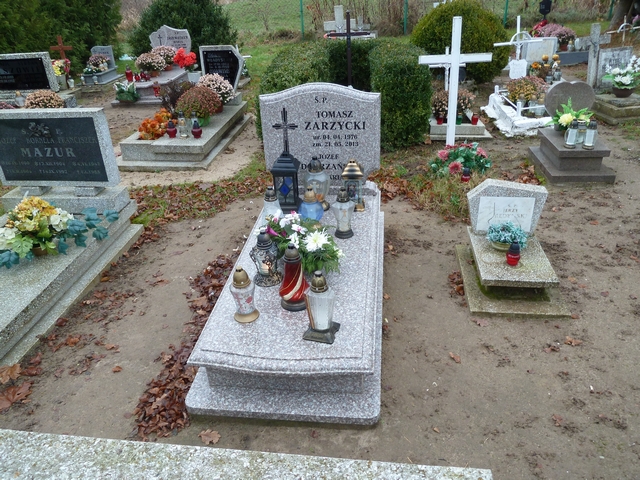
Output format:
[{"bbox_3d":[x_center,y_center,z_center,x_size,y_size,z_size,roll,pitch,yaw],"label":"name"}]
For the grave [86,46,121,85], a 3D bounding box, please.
[{"bbox_3d":[-3.959,-3.152,8.954,0.516,0.551,0.858,1,30,7],"label":"grave"}]

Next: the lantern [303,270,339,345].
[{"bbox_3d":[0.004,0.271,2.169,0.132,0.327,0.132,7,29,17],"label":"lantern"}]

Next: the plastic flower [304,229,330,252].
[{"bbox_3d":[-0.018,0.008,2.522,0.115,0.085,0.100,1,29,7],"label":"plastic flower"}]

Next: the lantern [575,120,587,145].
[{"bbox_3d":[2.173,-0.893,4.138,0.073,0.188,0.073,1,29,7],"label":"lantern"}]

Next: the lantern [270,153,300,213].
[{"bbox_3d":[-0.219,-0.401,3.395,0.175,0.399,0.175,1,30,7],"label":"lantern"}]

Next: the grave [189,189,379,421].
[{"bbox_3d":[-0.058,0.168,2.826,0.830,0.263,1.909,1,29,7],"label":"grave"}]

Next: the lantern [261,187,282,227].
[{"bbox_3d":[-0.295,-0.191,3.131,0.137,0.299,0.137,1,30,7],"label":"lantern"}]

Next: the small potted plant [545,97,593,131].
[{"bbox_3d":[2.200,-1.081,4.384,0.360,0.280,0.260,1,29,7],"label":"small potted plant"}]

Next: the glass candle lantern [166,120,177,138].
[{"bbox_3d":[-1.498,-1.115,5.015,0.094,0.170,0.094,1,29,7],"label":"glass candle lantern"}]

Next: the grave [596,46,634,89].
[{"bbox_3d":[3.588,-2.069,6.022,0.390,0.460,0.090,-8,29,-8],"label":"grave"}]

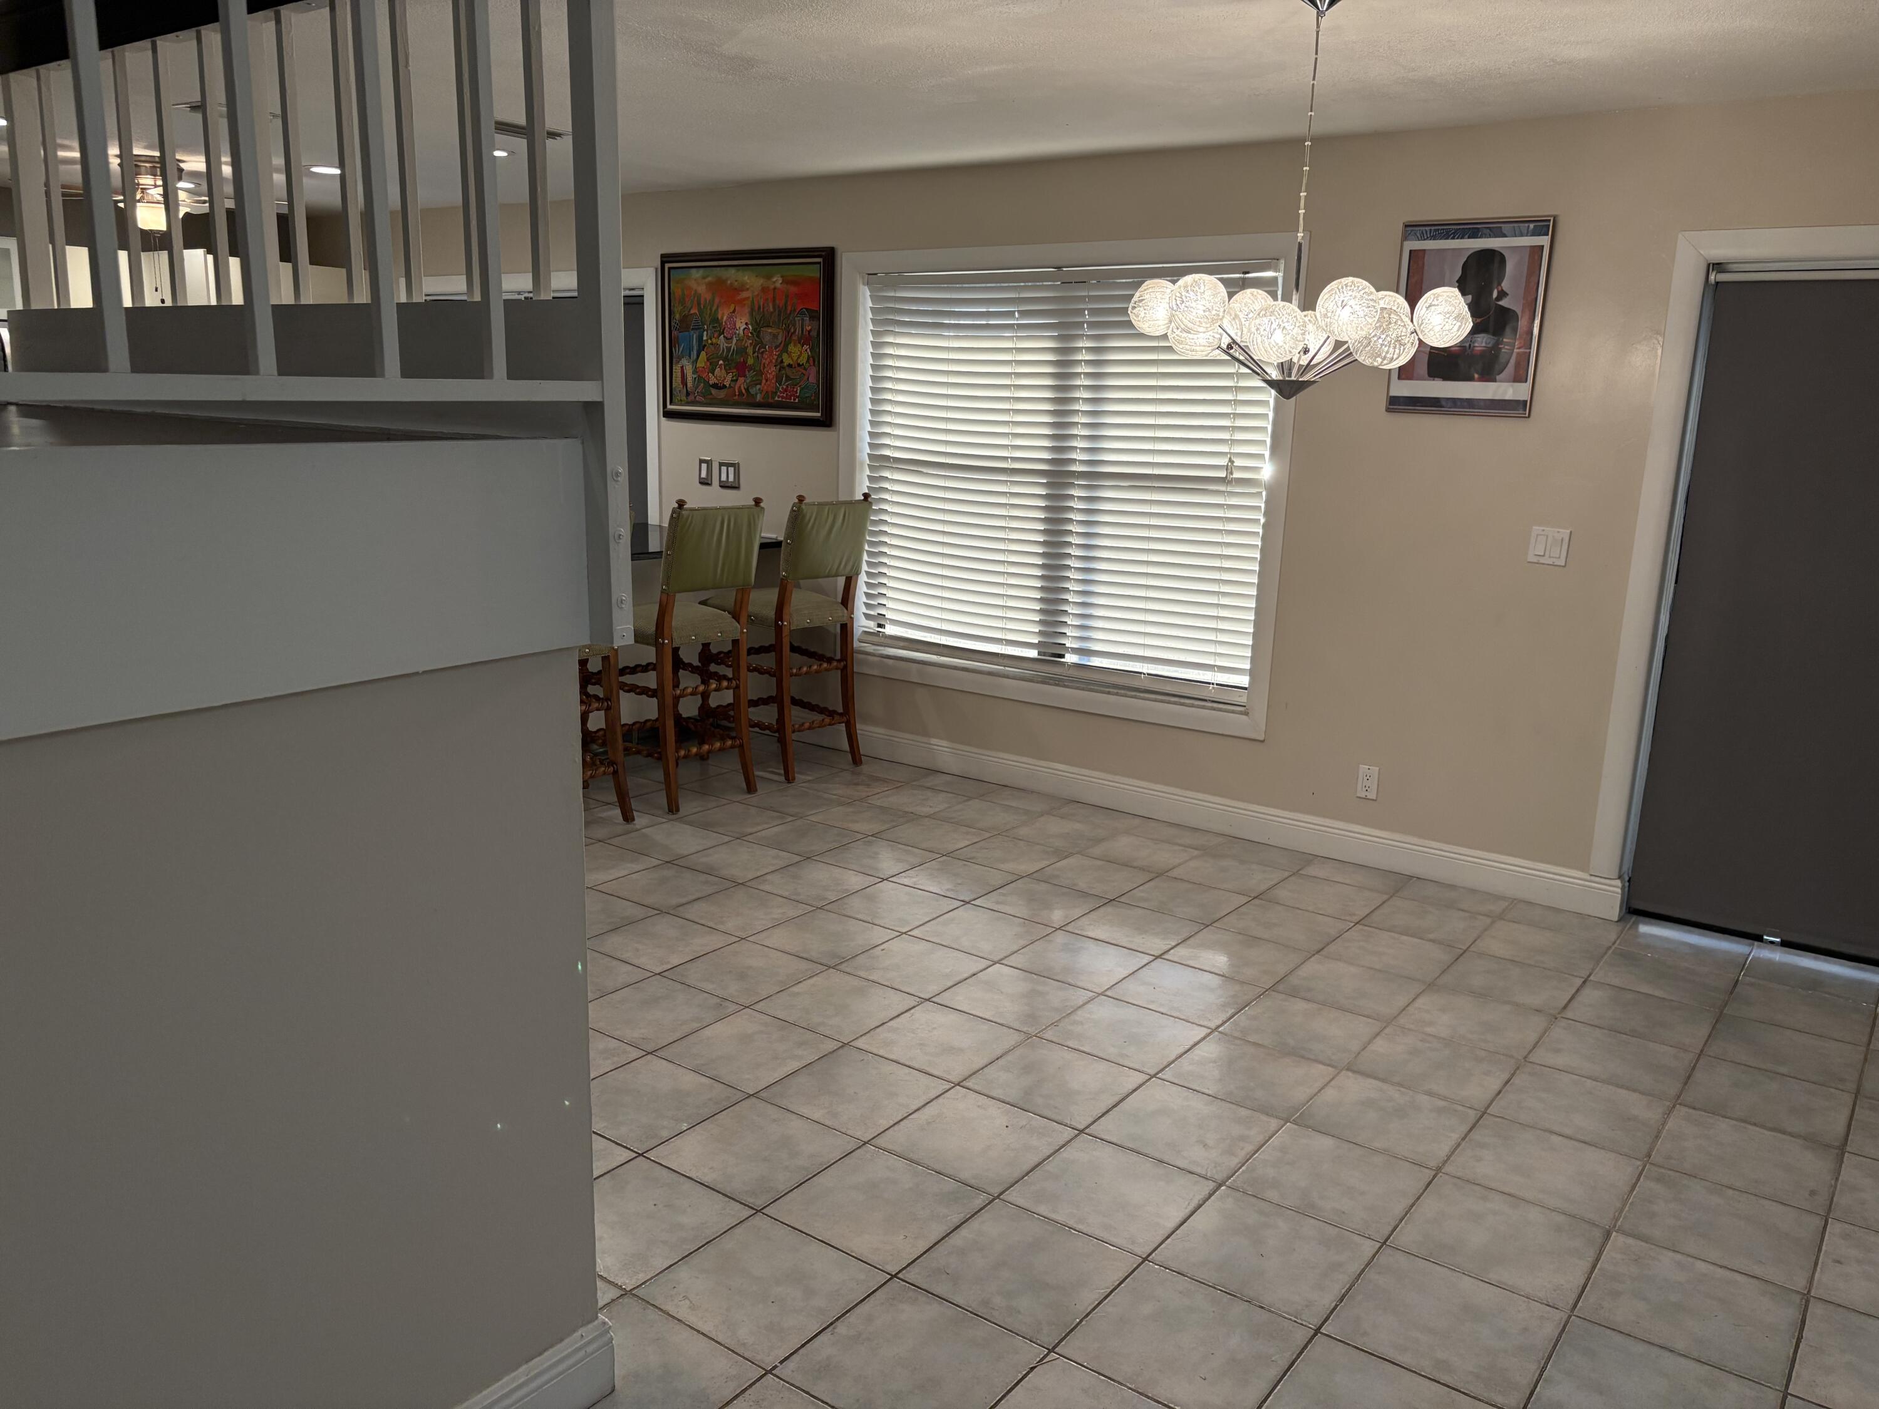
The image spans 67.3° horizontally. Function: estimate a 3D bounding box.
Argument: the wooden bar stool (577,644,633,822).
[{"bbox_3d":[-1.429,-0.152,5.069,0.590,1.170,0.515,13,16,41],"label":"wooden bar stool"}]

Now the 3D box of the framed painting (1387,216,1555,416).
[{"bbox_3d":[1.676,-1.224,4.477,0.458,0.600,0.025,11,15,35],"label":"framed painting"}]

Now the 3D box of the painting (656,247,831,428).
[{"bbox_3d":[-0.856,-1.628,6.272,1.036,0.735,0.040,11,15,35],"label":"painting"}]

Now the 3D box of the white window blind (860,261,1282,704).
[{"bbox_3d":[0.422,-0.880,5.535,1.856,1.590,0.100,11,15,35],"label":"white window blind"}]

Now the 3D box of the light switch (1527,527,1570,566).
[{"bbox_3d":[1.921,-0.496,4.442,0.114,0.115,0.015,11,15,35],"label":"light switch"}]

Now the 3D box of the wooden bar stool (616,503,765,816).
[{"bbox_3d":[-1.032,-0.229,5.485,0.590,1.170,0.515,12,16,39],"label":"wooden bar stool"}]

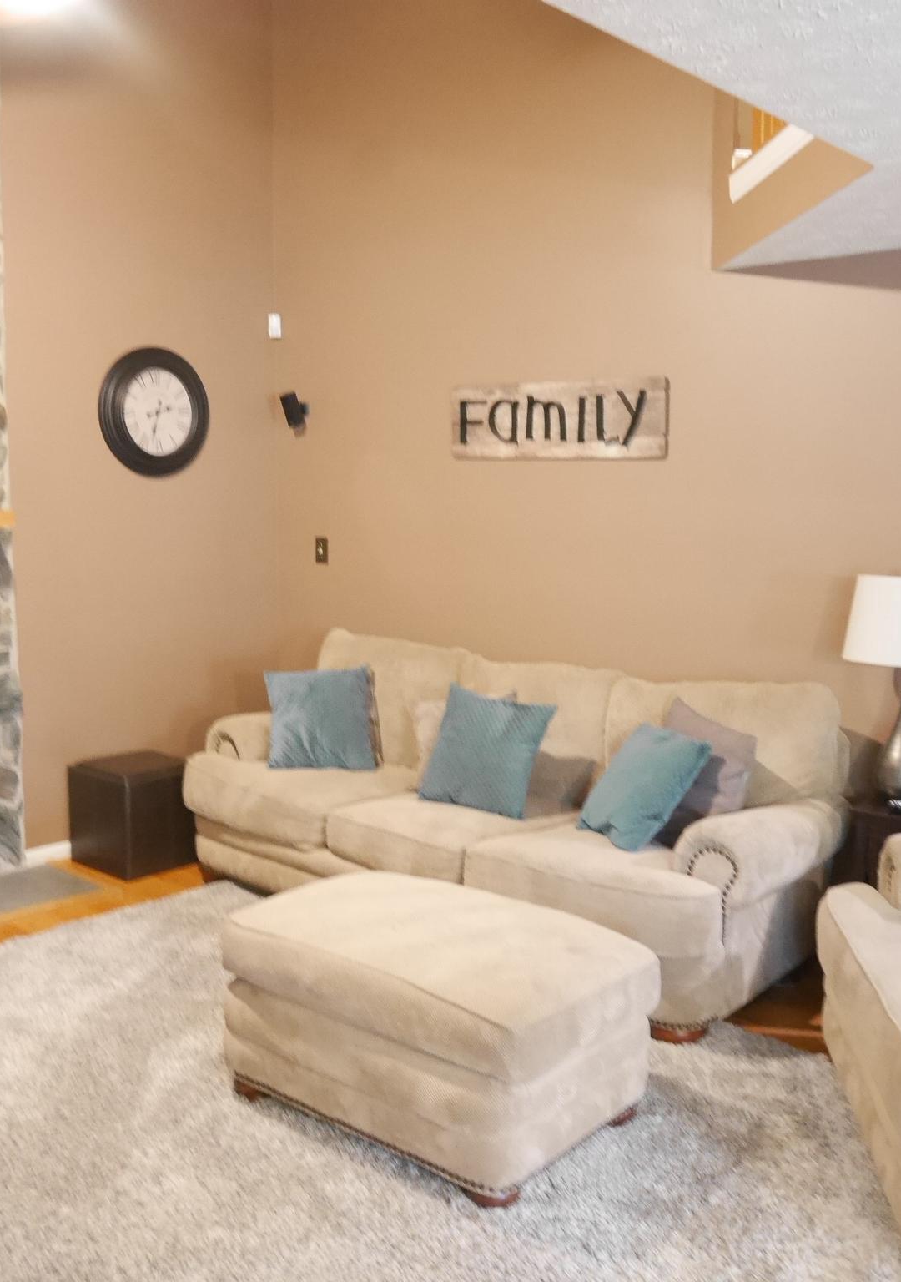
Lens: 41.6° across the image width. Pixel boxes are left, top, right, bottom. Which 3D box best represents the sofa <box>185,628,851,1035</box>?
[{"bbox_3d":[0.159,0.544,4.366,2.270,0.945,0.980,6,9,40],"label":"sofa"}]

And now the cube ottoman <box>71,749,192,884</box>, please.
[{"bbox_3d":[-1.304,0.720,4.993,0.400,0.415,0.410,6,9,39],"label":"cube ottoman"}]

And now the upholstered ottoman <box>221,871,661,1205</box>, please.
[{"bbox_3d":[-0.030,0.935,2.985,0.930,0.465,0.600,6,9,39],"label":"upholstered ottoman"}]

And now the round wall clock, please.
[{"bbox_3d":[-1.288,-1.001,5.201,0.050,0.560,0.560,6,9,40],"label":"round wall clock"}]

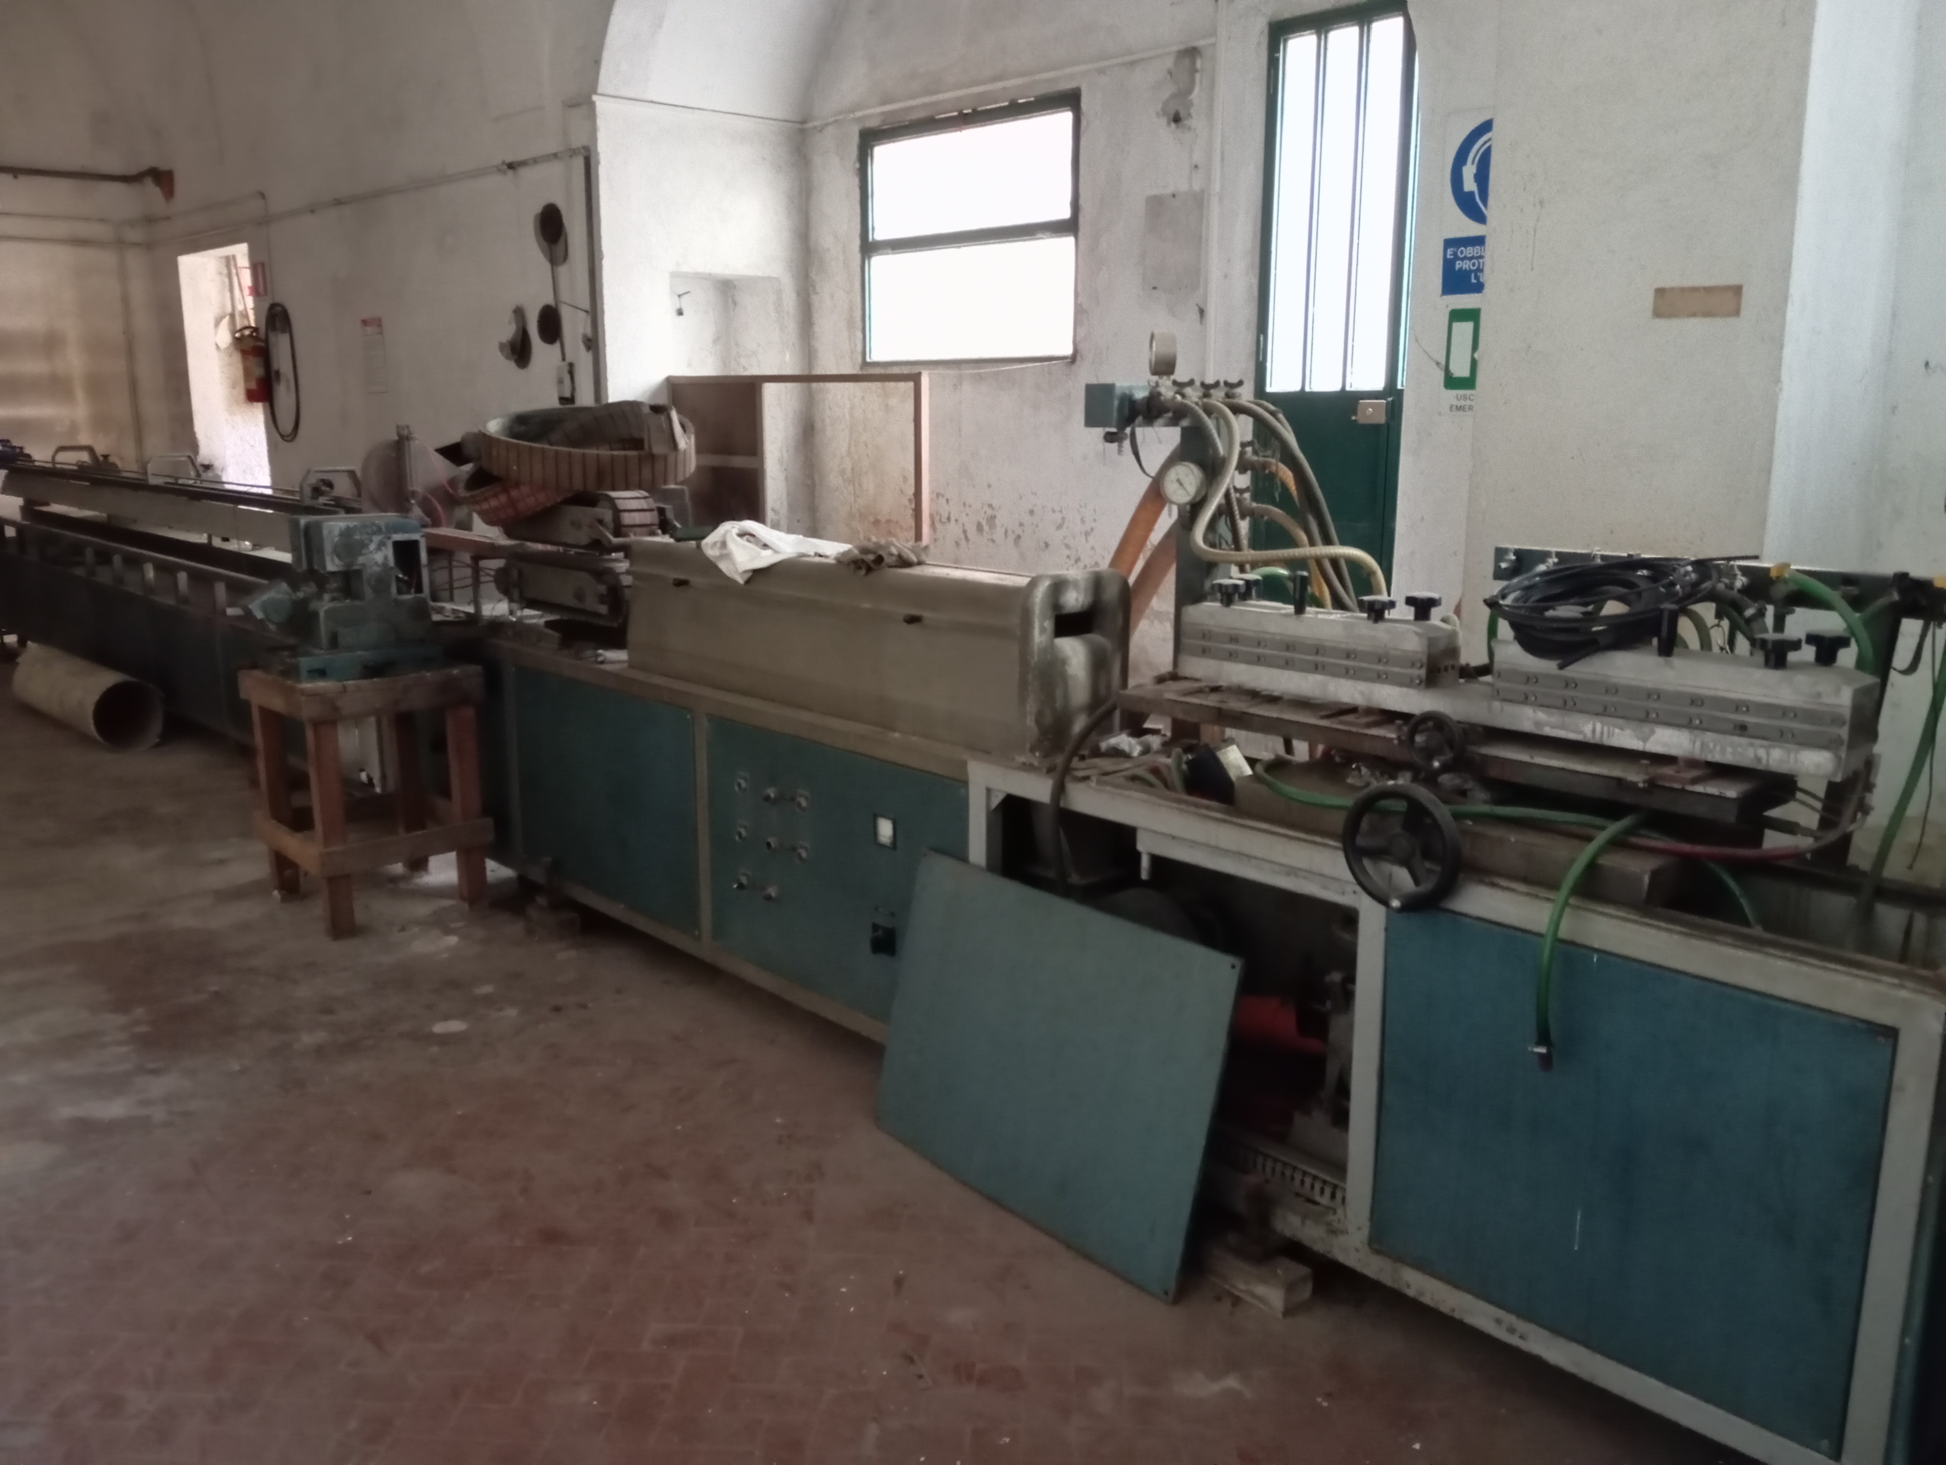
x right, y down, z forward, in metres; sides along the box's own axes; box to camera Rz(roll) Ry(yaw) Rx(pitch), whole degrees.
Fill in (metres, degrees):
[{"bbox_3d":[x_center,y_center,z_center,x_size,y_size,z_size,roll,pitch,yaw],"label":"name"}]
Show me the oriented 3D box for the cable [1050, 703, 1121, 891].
[{"bbox_3d":[0.239,0.128,3.199,0.240,0.385,0.080,-11,16,-42],"label":"cable"}]

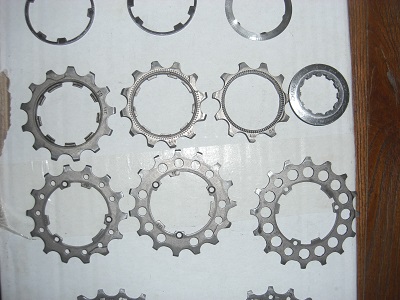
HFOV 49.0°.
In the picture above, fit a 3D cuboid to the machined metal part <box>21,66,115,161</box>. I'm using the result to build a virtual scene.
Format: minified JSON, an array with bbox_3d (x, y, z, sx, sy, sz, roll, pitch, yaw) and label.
[{"bbox_3d":[-0.076,-0.021,0.252,0.054,0.003,0.054,0,93,-2],"label":"machined metal part"}]

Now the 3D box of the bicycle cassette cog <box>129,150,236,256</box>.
[{"bbox_3d":[-0.010,0.031,0.257,0.062,0.002,0.062,0,93,-2],"label":"bicycle cassette cog"}]

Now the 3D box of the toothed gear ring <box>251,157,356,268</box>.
[{"bbox_3d":[0.063,0.037,0.260,0.067,0.002,0.067,0,93,-2],"label":"toothed gear ring"}]

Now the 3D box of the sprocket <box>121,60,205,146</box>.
[{"bbox_3d":[-0.021,-0.026,0.254,0.050,0.004,0.050,0,93,-2],"label":"sprocket"}]

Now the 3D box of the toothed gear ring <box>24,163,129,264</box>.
[{"bbox_3d":[-0.071,0.037,0.255,0.058,0.002,0.058,0,93,-2],"label":"toothed gear ring"}]

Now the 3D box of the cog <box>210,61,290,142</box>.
[{"bbox_3d":[0.030,-0.028,0.255,0.046,0.004,0.046,0,93,-2],"label":"cog"}]

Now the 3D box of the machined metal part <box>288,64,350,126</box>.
[{"bbox_3d":[0.069,-0.032,0.257,0.036,0.005,0.036,0,93,-2],"label":"machined metal part"}]

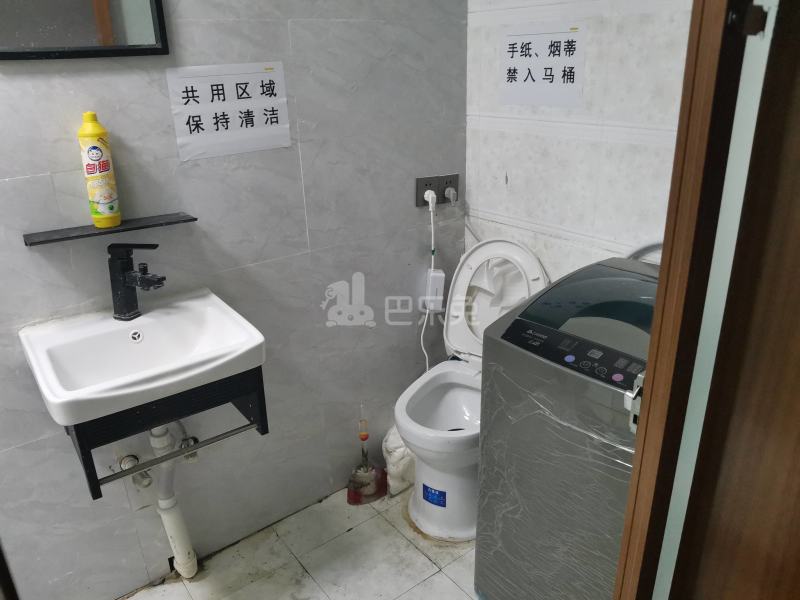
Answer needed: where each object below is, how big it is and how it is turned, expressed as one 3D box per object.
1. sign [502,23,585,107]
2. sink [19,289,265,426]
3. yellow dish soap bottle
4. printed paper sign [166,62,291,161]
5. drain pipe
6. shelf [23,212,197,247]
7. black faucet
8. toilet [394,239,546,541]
[{"bbox_3d":[0.389,-0.648,1.663,0.006,0.210,0.297,-17,26,-33],"label":"sign"},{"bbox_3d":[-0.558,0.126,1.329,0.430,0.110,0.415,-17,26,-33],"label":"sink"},{"bbox_3d":[-0.667,-0.282,1.321,0.066,0.250,0.064,-12,23,-24],"label":"yellow dish soap bottle"},{"bbox_3d":[-0.413,-0.472,1.498,0.297,0.210,0.006,-17,26,-33],"label":"printed paper sign"},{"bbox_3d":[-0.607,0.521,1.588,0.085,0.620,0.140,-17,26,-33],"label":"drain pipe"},{"bbox_3d":[-0.651,-0.163,1.370,0.350,0.016,0.086,-17,26,-33],"label":"shelf"},{"bbox_3d":[-0.601,-0.039,1.371,0.142,0.176,0.050,6,23,20],"label":"black faucet"},{"bbox_3d":[0.208,0.275,1.873,0.370,0.835,0.520,9,24,25],"label":"toilet"}]

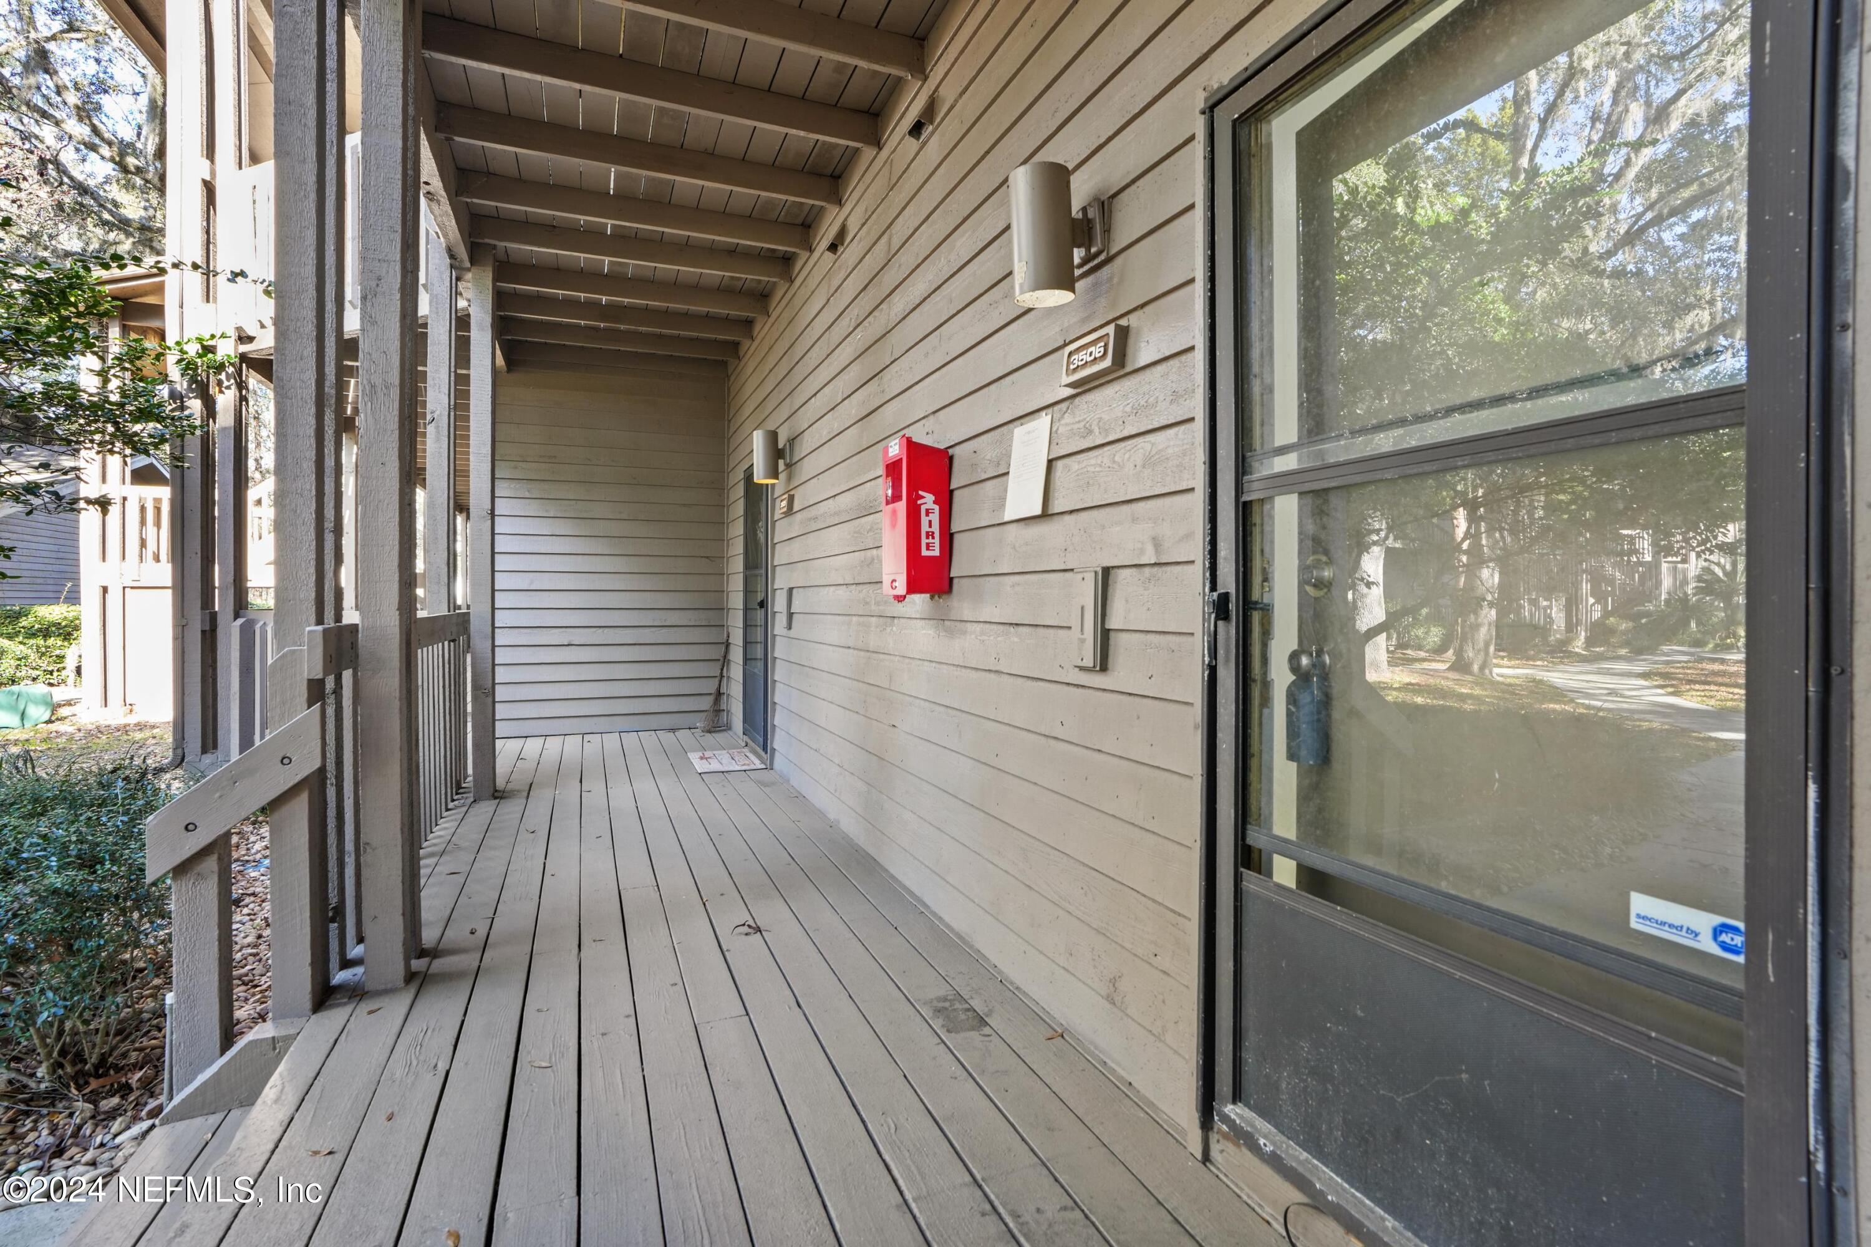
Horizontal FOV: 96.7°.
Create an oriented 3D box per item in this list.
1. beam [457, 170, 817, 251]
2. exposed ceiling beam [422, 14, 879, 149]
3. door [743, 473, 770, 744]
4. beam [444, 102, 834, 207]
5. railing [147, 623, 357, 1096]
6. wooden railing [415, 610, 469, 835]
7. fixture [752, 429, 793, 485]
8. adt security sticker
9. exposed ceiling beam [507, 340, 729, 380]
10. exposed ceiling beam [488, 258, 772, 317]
[{"bbox_3d":[-1.498,-2.120,4.331,1.720,0.136,0.045,-1,1,-23],"label":"beam"},{"bbox_3d":[-1.048,-2.097,3.261,1.720,0.136,0.045,-1,1,-23],"label":"exposed ceiling beam"},{"bbox_3d":[-1.359,-0.122,6.329,0.055,2.080,0.930,-1,1,-23],"label":"door"},{"bbox_3d":[-1.270,-2.108,3.789,1.720,0.136,0.045,-1,1,-23],"label":"beam"},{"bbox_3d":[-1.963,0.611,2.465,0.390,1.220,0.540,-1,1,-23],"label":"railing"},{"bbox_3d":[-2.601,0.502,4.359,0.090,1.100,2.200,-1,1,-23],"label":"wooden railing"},{"bbox_3d":[-1.004,-1.030,5.085,0.250,0.300,0.155,-1,1,-23],"label":"fixture"},{"bbox_3d":[0.897,0.364,0.994,0.003,0.046,0.120,-1,1,-23],"label":"adt security sticker"},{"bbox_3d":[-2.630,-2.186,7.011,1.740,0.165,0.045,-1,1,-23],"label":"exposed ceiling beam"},{"bbox_3d":[-1.937,-2.142,5.373,1.720,0.136,0.045,-1,1,-23],"label":"exposed ceiling beam"}]

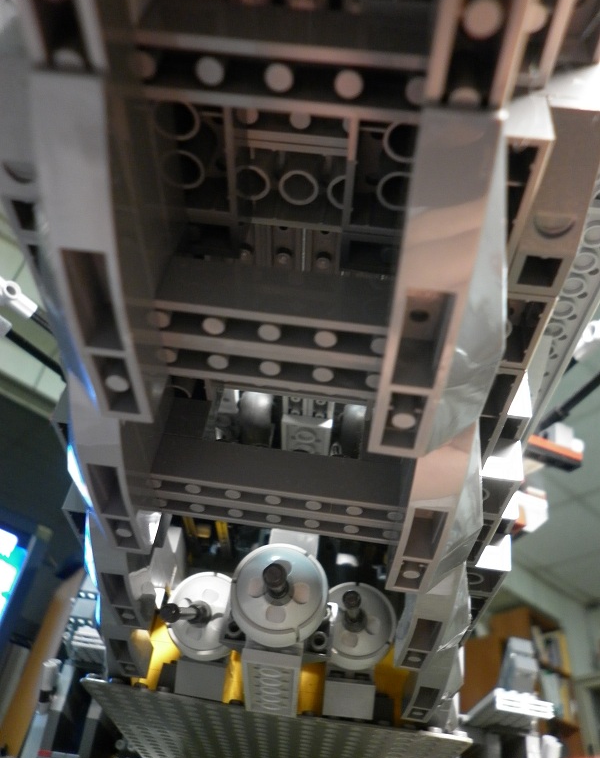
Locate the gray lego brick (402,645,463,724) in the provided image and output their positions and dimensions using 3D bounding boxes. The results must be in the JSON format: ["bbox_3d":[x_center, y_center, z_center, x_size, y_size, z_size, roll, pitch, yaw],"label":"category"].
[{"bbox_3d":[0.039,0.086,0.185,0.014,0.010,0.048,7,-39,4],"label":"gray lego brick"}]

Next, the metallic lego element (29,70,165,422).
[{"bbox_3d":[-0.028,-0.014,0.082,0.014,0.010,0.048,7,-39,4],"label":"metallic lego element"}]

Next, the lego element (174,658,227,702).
[{"bbox_3d":[-0.032,0.101,0.213,0.016,0.010,0.011,7,-39,4],"label":"lego element"}]

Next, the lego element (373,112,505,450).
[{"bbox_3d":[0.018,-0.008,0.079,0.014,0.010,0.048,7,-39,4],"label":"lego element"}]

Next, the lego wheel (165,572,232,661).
[{"bbox_3d":[-0.029,0.075,0.205,0.025,0.025,0.009,7,-39,4],"label":"lego wheel"}]

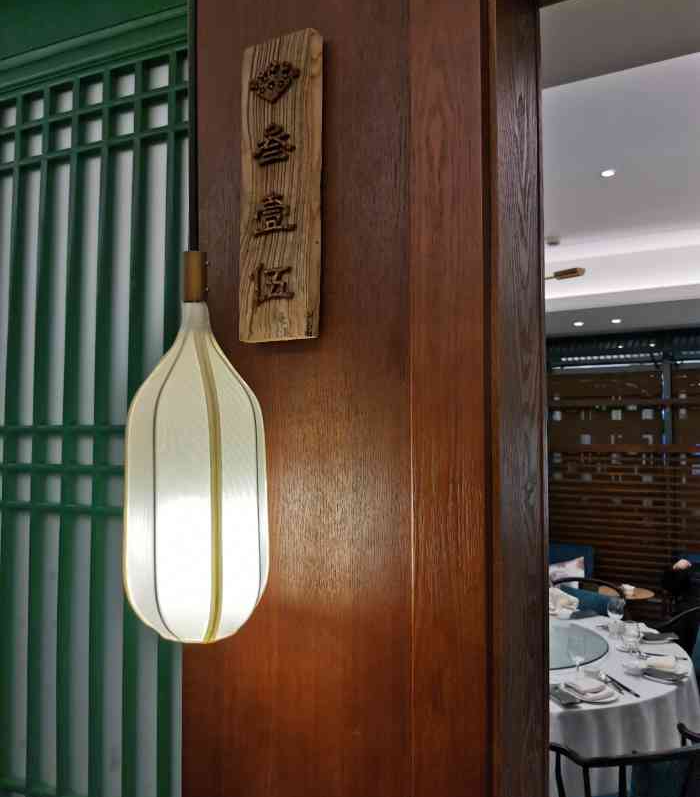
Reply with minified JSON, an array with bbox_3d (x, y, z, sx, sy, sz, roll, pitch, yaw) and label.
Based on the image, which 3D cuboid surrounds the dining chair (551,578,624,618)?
[{"bbox_3d":[1.236,1.443,3.814,0.560,0.820,0.570,-2,-4,37],"label":"dining chair"}]

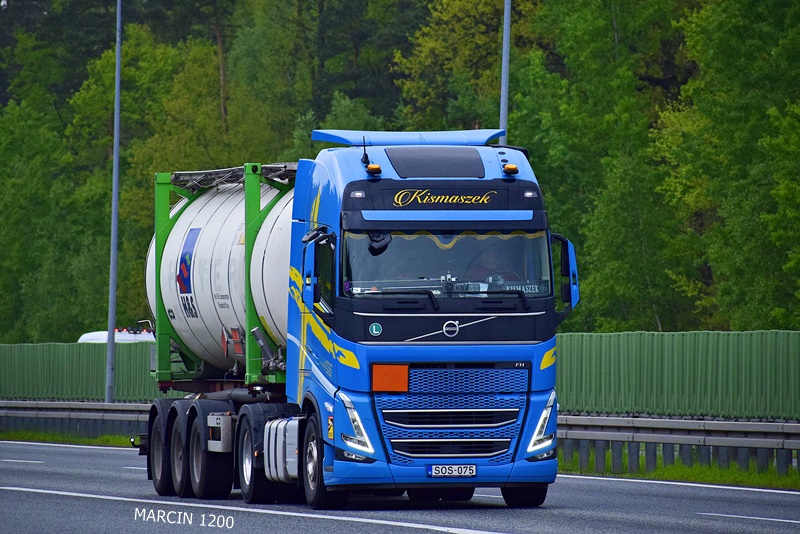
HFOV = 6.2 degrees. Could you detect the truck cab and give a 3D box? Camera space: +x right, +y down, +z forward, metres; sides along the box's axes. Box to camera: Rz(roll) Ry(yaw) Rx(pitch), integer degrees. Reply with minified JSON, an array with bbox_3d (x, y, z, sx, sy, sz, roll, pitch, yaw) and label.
[{"bbox_3d":[0.275,0.557,78.250,2.800,4.020,2.600,0,-1,-12],"label":"truck cab"}]

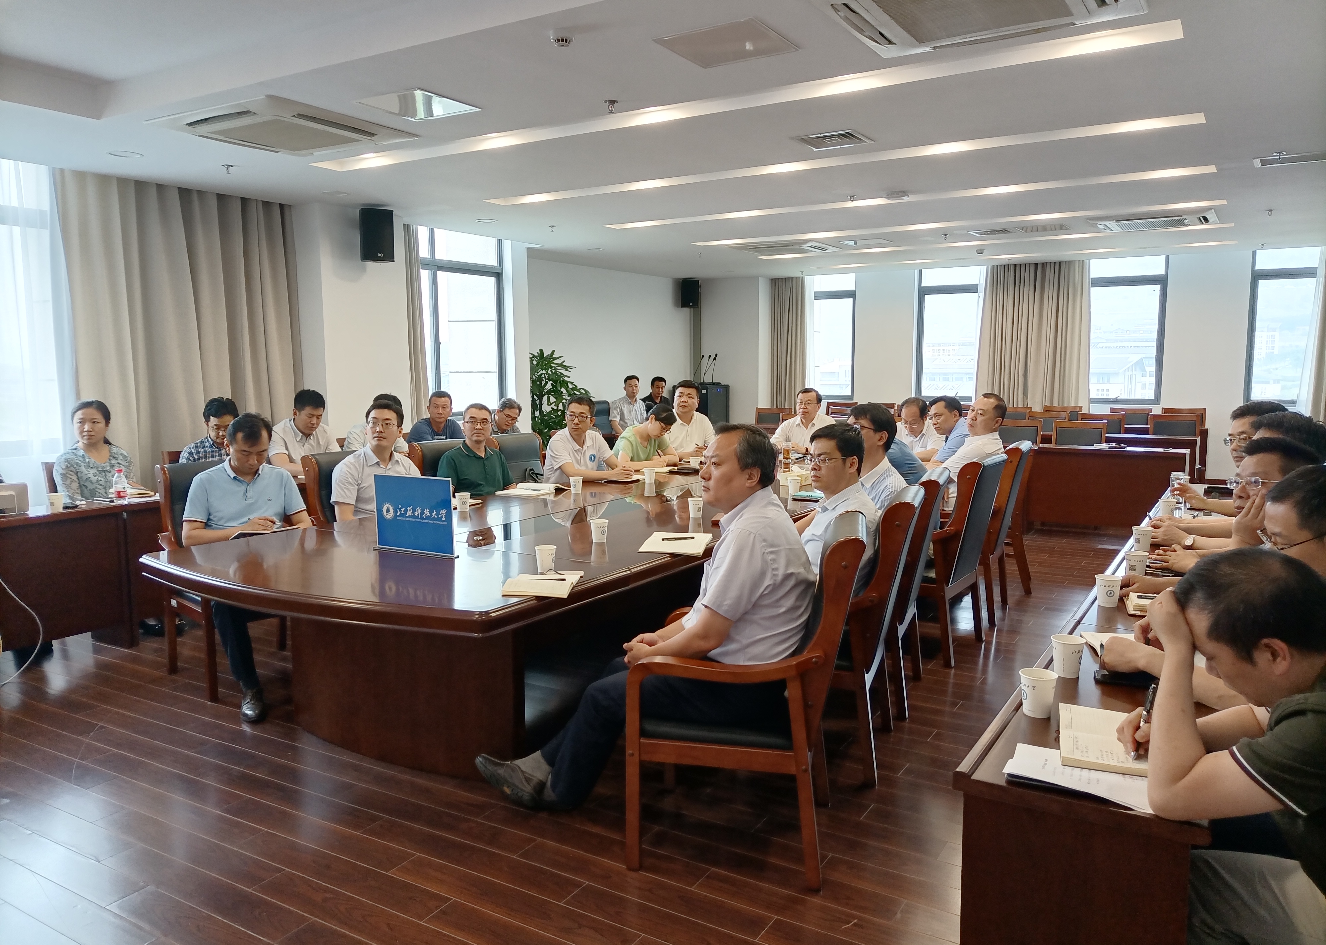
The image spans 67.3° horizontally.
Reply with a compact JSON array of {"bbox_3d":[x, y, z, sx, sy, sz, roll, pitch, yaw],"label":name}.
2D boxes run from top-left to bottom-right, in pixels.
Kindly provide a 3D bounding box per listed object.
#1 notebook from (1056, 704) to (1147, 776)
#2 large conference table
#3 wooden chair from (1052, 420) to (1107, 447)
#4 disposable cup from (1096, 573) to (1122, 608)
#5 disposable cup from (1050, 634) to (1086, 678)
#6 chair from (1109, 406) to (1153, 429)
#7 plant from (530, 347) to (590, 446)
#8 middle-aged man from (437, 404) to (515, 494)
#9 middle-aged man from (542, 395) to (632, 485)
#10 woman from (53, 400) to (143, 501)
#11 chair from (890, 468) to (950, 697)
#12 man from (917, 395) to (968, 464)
[{"bbox_3d":[0.842,0.490,1.826,0.210,0.020,0.296,2,7,24],"label":"notebook"},{"bbox_3d":[0.094,0.495,5.448,1.760,0.750,5.366,4,8,31],"label":"large conference table"},{"bbox_3d":[3.642,0.013,8.829,0.450,0.900,0.530,4,8,31],"label":"wooden chair"},{"bbox_3d":[1.313,0.350,2.934,0.073,0.084,0.073,3,7,31],"label":"disposable cup"},{"bbox_3d":[0.926,0.422,2.279,0.073,0.083,0.073,3,7,31],"label":"disposable cup"},{"bbox_3d":[5.417,-0.259,11.631,0.460,0.920,0.520,3,7,31],"label":"chair"},{"bbox_3d":[-1.409,-0.589,11.441,1.000,1.670,1.000,3,7,31],"label":"plant"},{"bbox_3d":[-0.983,0.231,5.753,0.800,1.240,0.520,6,8,44],"label":"middle-aged man"},{"bbox_3d":[-0.440,0.144,6.388,0.540,1.240,0.820,-5,8,-38],"label":"middle-aged man"},{"bbox_3d":[-2.998,0.255,5.347,0.500,1.265,0.750,-5,8,-41],"label":"woman"},{"bbox_3d":[0.884,0.491,4.385,0.660,0.990,0.580,2,7,20],"label":"chair"},{"bbox_3d":[1.870,0.122,6.416,0.850,1.265,0.550,2,6,17],"label":"man"}]

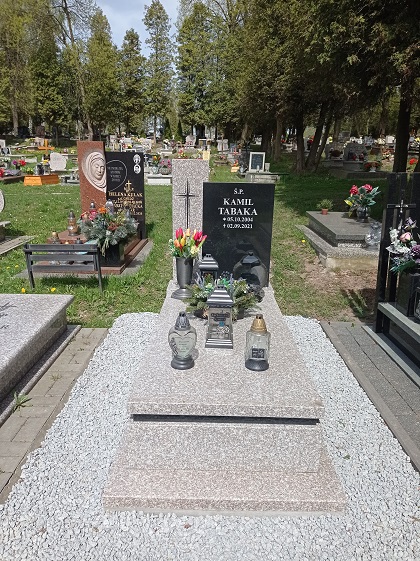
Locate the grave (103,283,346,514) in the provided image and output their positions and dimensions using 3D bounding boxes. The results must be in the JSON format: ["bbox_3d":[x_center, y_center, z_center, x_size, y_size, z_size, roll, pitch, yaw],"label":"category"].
[{"bbox_3d":[0.072,0.465,2.755,0.980,0.440,2.030,1,16,0],"label":"grave"}]

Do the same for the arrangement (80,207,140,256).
[{"bbox_3d":[-1.150,-0.574,5.201,0.680,0.550,0.520,1,16,0],"label":"arrangement"}]

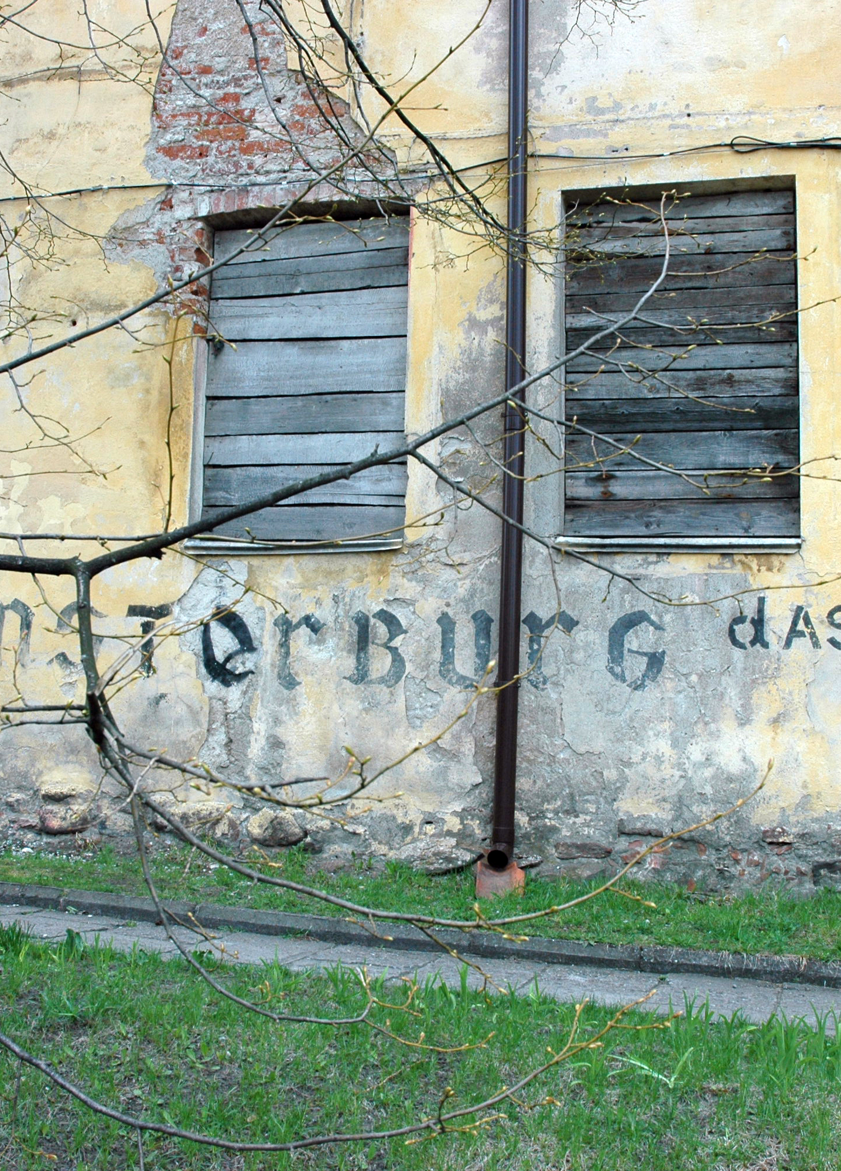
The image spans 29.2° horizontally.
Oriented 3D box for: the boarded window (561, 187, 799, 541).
[{"bbox_3d":[1.100,-0.937,6.836,0.984,1.523,0.170,0,-8,13],"label":"boarded window"}]

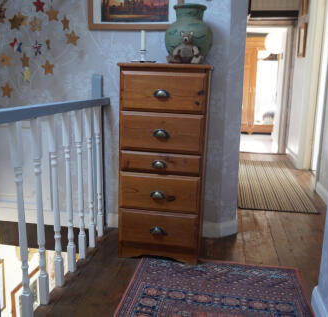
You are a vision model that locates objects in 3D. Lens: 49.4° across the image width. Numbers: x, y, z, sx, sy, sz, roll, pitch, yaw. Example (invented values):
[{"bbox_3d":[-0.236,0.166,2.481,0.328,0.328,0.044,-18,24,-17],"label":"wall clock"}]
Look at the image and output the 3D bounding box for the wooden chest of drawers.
[{"bbox_3d":[0.012,0.017,2.197,0.513,1.134,0.425,4,12,8],"label":"wooden chest of drawers"}]

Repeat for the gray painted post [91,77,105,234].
[{"bbox_3d":[-0.452,-0.025,2.484,0.066,1.084,0.045,3,11,10],"label":"gray painted post"}]

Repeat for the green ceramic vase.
[{"bbox_3d":[0.145,-0.710,2.097,0.279,0.339,0.279,3,11,8],"label":"green ceramic vase"}]

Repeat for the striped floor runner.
[{"bbox_3d":[1.178,0.230,4.152,0.700,0.010,2.321,3,11,10],"label":"striped floor runner"}]

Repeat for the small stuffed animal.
[{"bbox_3d":[0.119,-0.597,1.937,0.197,0.181,0.145,3,11,8],"label":"small stuffed animal"}]

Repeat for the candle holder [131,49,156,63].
[{"bbox_3d":[-0.121,-0.586,2.075,0.148,0.088,0.148,3,11,8],"label":"candle holder"}]

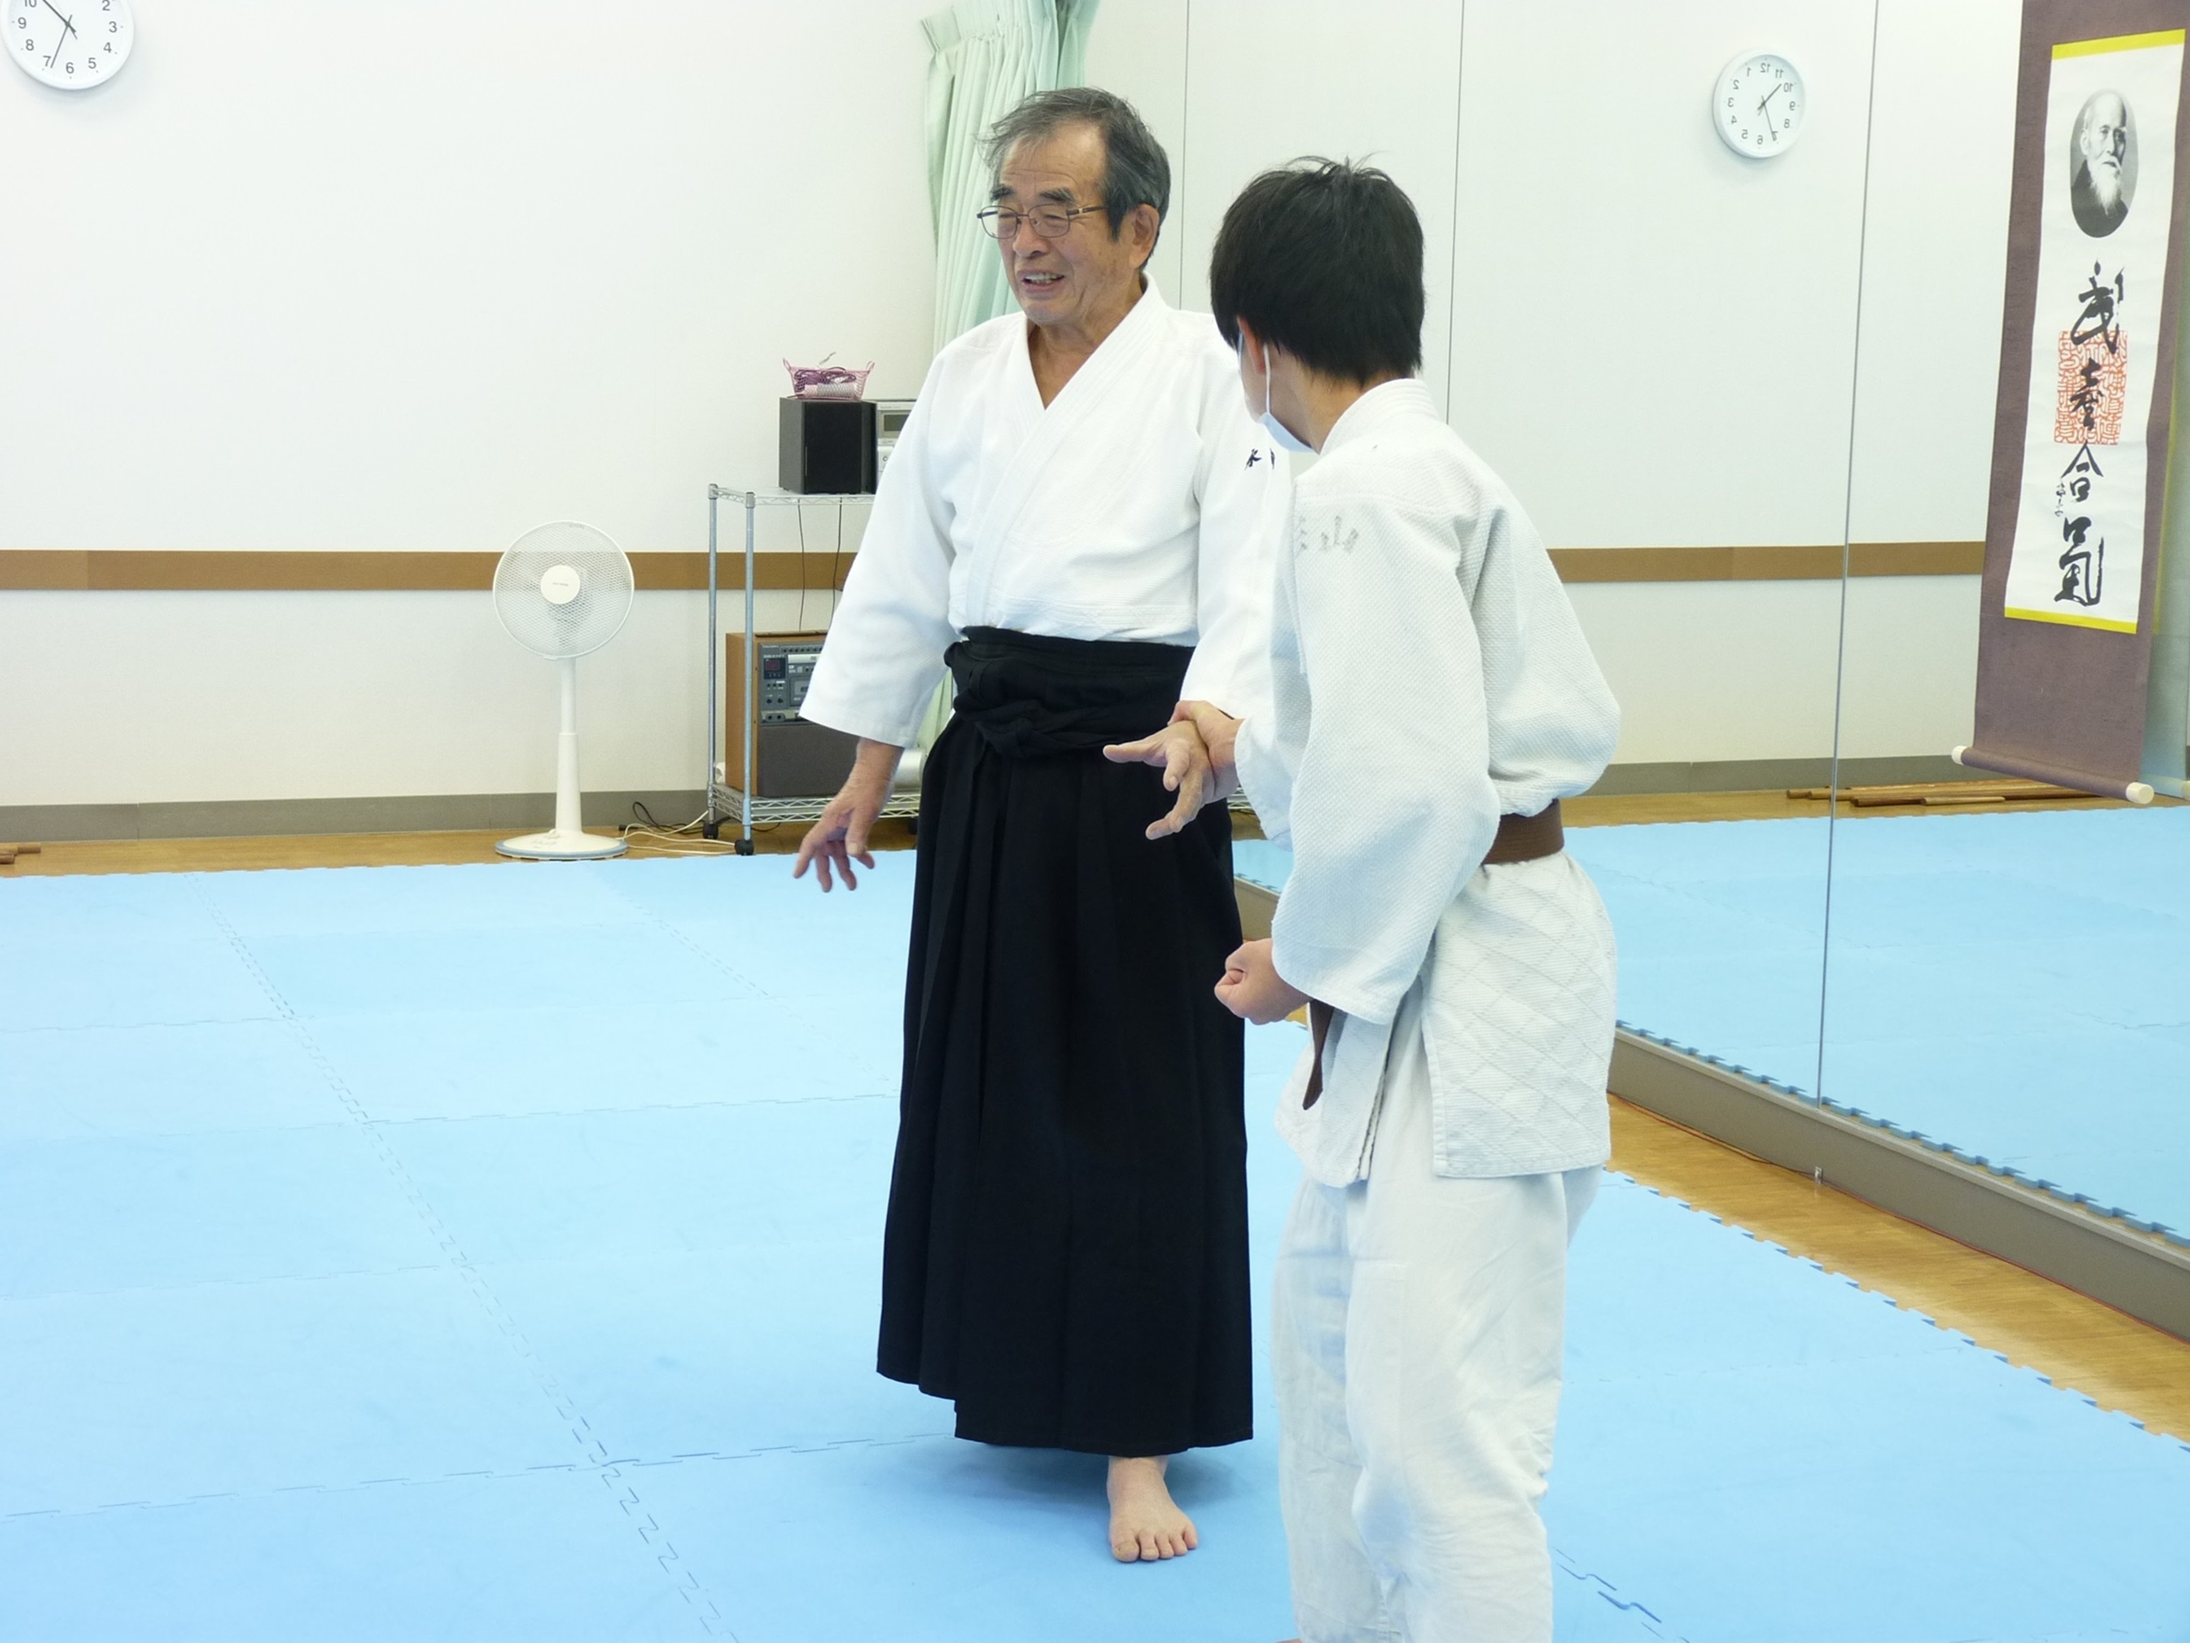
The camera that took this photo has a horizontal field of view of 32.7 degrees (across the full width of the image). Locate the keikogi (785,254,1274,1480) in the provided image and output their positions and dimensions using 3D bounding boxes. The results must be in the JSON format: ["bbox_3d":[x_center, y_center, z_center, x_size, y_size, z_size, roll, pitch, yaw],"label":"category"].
[{"bbox_3d":[-0.051,0.062,4.606,0.570,1.430,0.430,5,9,22],"label":"keikogi"}]

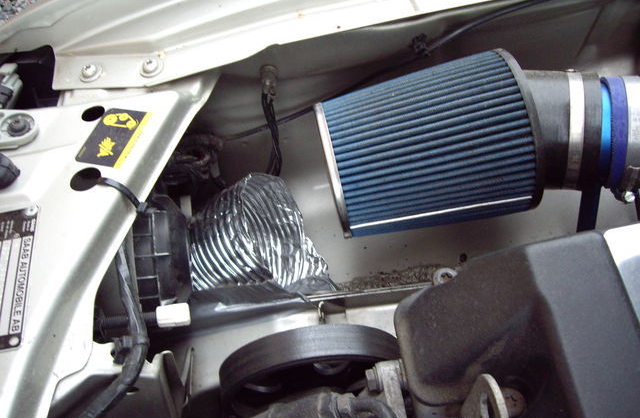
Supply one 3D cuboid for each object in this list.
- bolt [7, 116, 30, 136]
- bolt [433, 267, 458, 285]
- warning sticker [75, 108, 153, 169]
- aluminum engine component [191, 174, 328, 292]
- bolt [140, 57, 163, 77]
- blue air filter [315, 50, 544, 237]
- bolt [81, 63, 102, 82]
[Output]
[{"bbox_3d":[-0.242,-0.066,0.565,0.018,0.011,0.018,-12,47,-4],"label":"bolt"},{"bbox_3d":[0.105,0.058,0.585,0.021,0.009,0.021,-9,43,-6],"label":"bolt"},{"bbox_3d":[-0.165,-0.058,0.566,0.041,0.001,0.065,6,49,13],"label":"warning sticker"},{"bbox_3d":[-0.055,0.021,0.625,0.120,0.090,0.088,-9,43,-6],"label":"aluminum engine component"},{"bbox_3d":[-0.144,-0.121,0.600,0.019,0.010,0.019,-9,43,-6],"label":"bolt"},{"bbox_3d":[0.082,-0.047,0.568,0.152,0.133,0.133,-13,44,-2],"label":"blue air filter"},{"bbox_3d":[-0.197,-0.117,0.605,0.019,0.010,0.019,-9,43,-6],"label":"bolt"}]

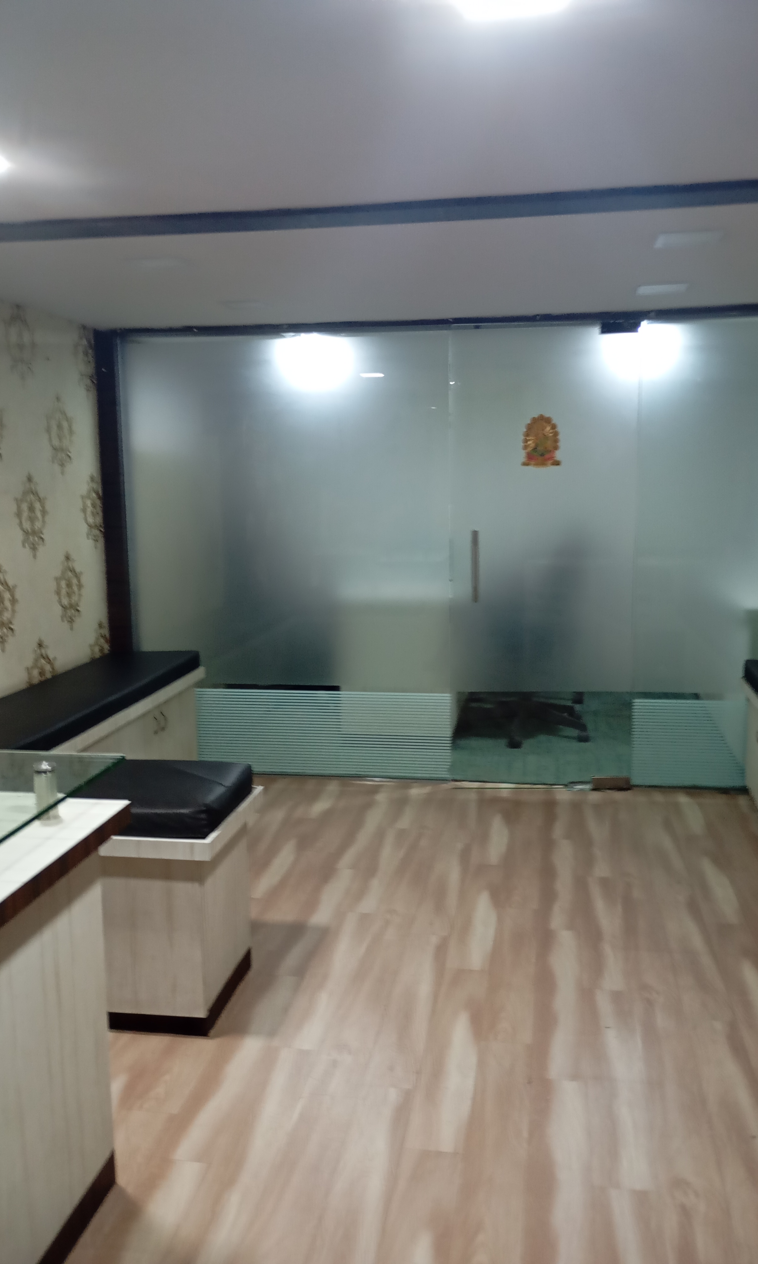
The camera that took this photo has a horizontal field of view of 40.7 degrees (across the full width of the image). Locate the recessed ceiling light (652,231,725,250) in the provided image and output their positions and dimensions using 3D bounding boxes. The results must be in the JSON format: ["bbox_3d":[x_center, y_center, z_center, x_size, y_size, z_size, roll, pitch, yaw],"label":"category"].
[{"bbox_3d":[0.889,-1.129,2.942,0.172,0.025,0.178,1,9,10],"label":"recessed ceiling light"}]

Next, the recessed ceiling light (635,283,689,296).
[{"bbox_3d":[1.031,-1.248,3.730,0.172,0.025,0.178,1,9,10],"label":"recessed ceiling light"}]

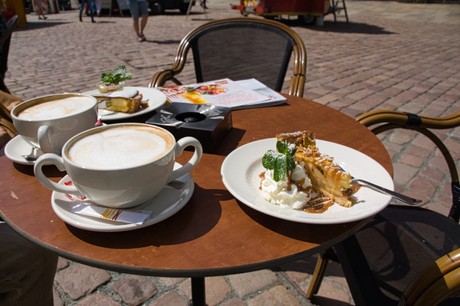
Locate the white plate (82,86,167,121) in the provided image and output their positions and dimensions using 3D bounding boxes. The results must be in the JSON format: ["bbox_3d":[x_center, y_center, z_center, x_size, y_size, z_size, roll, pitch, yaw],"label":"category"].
[{"bbox_3d":[-0.250,-0.108,0.758,0.222,0.022,0.222,1,27,-1],"label":"white plate"}]

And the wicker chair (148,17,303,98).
[{"bbox_3d":[-0.001,-0.068,1.389,0.560,0.861,0.580,5,27,6],"label":"wicker chair"}]

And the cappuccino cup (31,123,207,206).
[{"bbox_3d":[-0.136,0.020,0.440,0.203,0.072,0.131,-6,28,-15],"label":"cappuccino cup"}]

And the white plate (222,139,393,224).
[{"bbox_3d":[0.107,0.033,0.499,0.236,0.024,0.236,1,27,-1],"label":"white plate"}]

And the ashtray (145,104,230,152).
[{"bbox_3d":[-0.071,-0.051,0.638,0.121,0.039,0.116,8,28,12],"label":"ashtray"}]

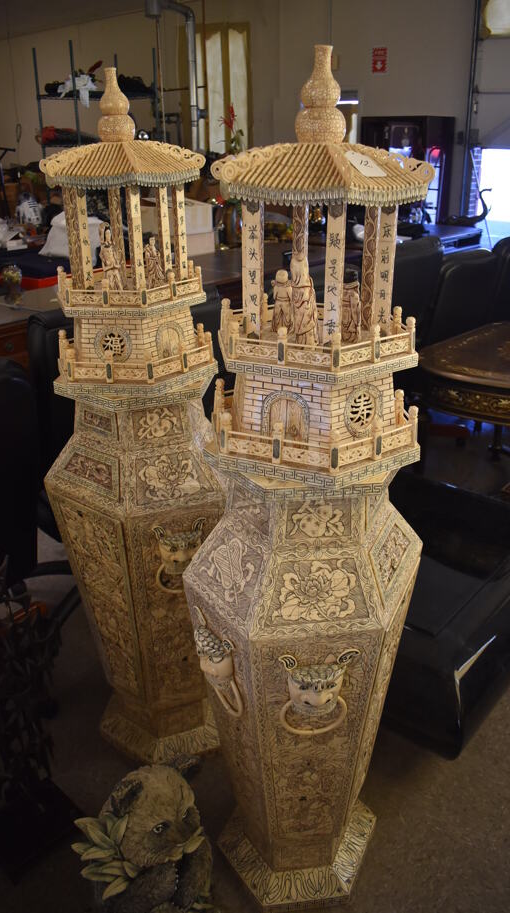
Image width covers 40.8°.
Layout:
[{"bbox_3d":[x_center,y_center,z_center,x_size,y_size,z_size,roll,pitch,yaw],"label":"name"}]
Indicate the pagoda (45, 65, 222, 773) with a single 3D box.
[{"bbox_3d":[-0.266,0.019,1.652,0.496,1.671,0.393,18,31,32],"label":"pagoda"}]

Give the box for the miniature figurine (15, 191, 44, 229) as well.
[{"bbox_3d":[-1.892,-2.064,5.750,0.205,0.300,0.180,-21,32,-35],"label":"miniature figurine"}]

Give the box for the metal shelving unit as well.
[{"bbox_3d":[-1.353,-2.422,6.156,0.580,2.140,0.930,19,32,35],"label":"metal shelving unit"}]

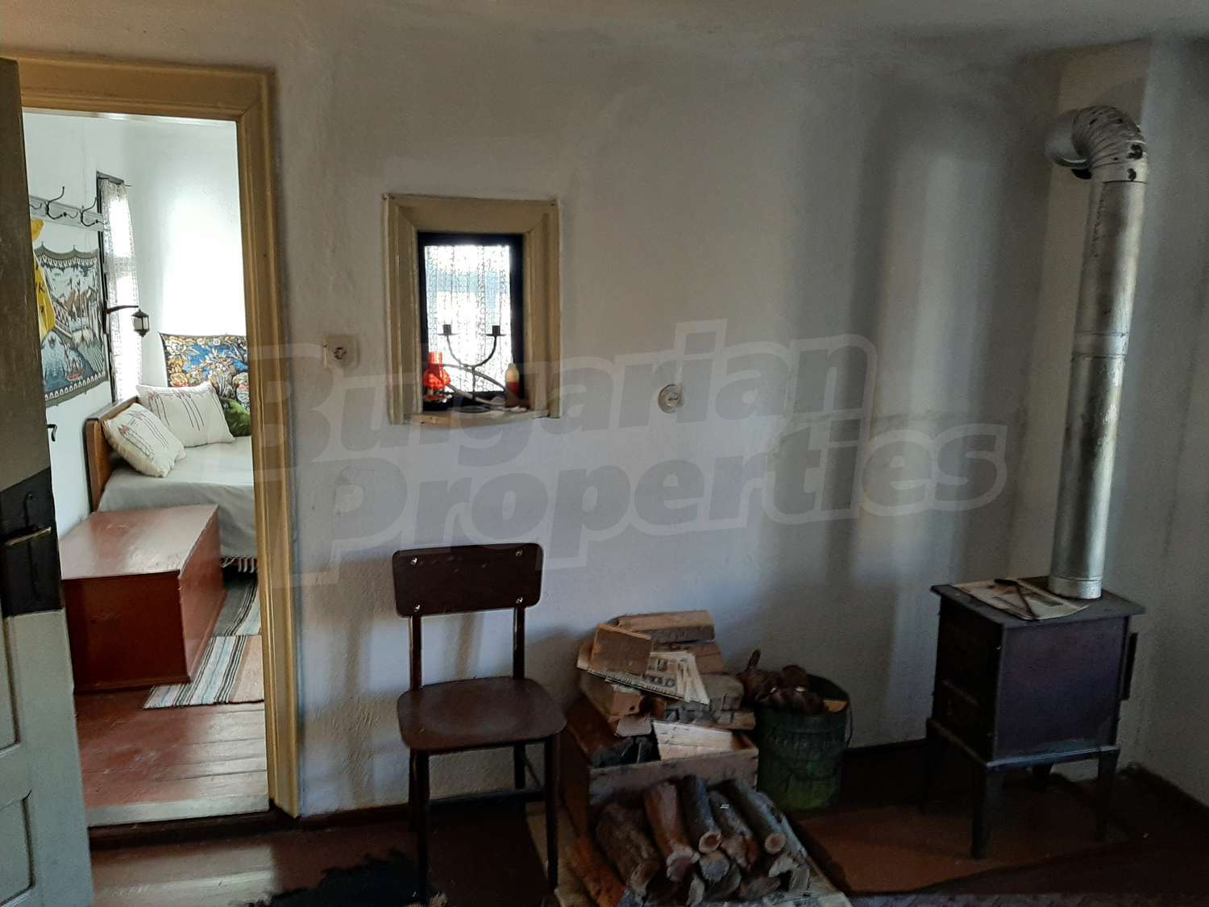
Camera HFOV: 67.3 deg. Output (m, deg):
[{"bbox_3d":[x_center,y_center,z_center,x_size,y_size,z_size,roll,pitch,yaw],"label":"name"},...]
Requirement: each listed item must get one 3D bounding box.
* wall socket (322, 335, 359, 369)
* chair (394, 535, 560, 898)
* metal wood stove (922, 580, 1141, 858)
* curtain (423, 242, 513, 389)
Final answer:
[{"bbox_3d":[-0.682,-0.263,2.359,0.083,0.084,0.022,-2,9,-15],"label":"wall socket"},{"bbox_3d":[-0.324,0.681,2.368,0.418,0.812,0.435,-2,9,-15],"label":"chair"},{"bbox_3d":[1.200,0.739,2.599,0.460,0.672,0.315,-1,9,-14],"label":"metal wood stove"},{"bbox_3d":[-0.377,-0.380,2.535,0.249,0.413,0.030,-2,9,-15],"label":"curtain"}]

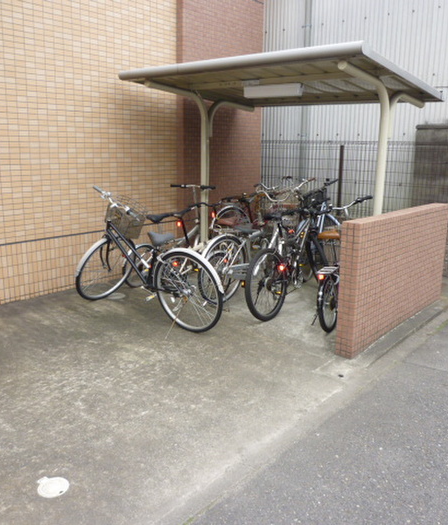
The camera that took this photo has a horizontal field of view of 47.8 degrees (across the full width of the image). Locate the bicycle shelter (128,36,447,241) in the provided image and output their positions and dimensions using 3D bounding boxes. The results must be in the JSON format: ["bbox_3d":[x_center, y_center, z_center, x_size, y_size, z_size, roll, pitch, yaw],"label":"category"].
[{"bbox_3d":[0.595,-0.713,5.050,2.450,2.220,2.080,11,17,40],"label":"bicycle shelter"}]

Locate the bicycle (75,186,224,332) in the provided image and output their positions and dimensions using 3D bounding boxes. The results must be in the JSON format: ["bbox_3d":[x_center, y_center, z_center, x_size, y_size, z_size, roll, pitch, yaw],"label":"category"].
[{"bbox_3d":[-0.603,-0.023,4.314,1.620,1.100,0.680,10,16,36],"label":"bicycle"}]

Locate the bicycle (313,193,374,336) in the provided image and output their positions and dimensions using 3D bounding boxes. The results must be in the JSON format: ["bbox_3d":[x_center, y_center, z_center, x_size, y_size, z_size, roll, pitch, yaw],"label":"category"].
[{"bbox_3d":[1.144,-0.017,4.674,0.560,1.060,1.500,8,15,30],"label":"bicycle"}]

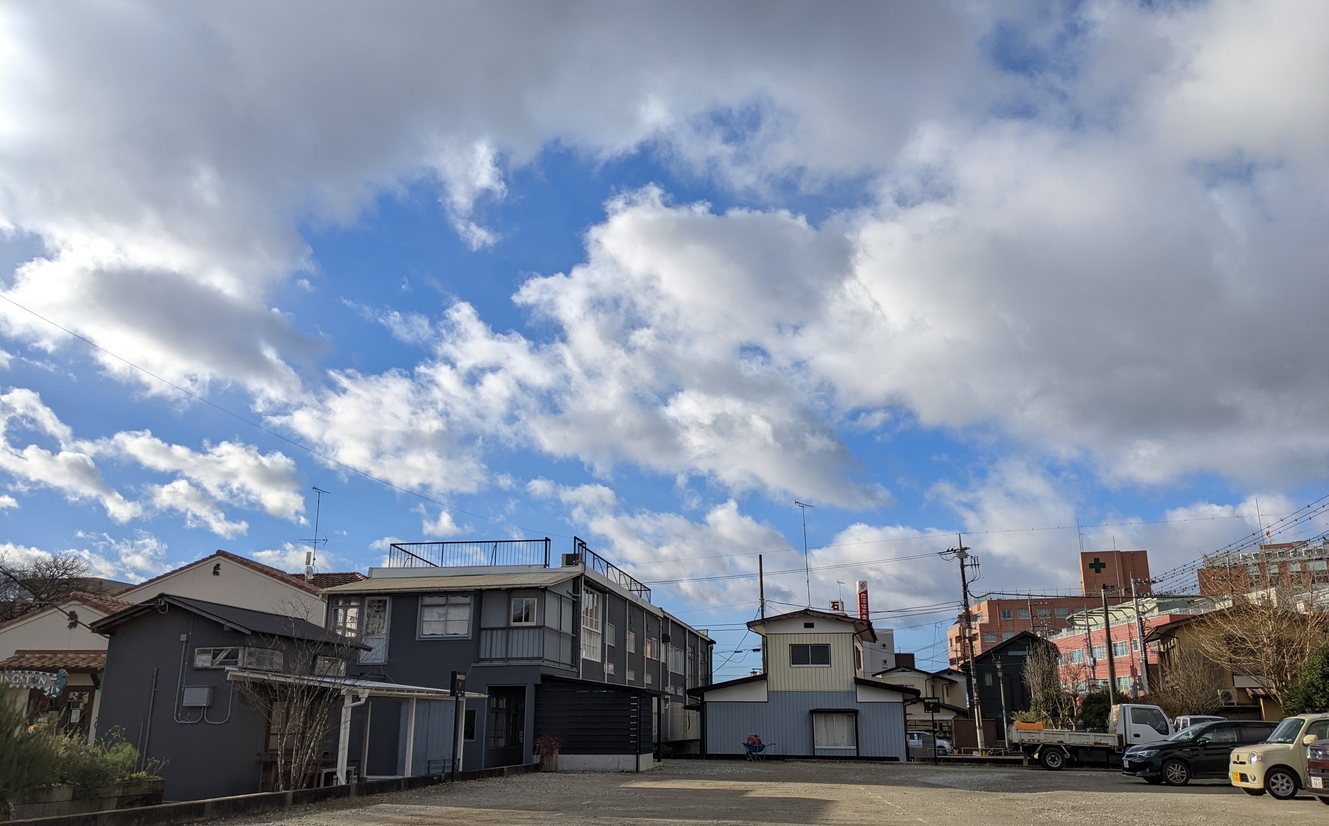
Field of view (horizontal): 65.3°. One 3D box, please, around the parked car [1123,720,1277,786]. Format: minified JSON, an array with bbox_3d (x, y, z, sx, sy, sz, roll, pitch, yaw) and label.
[{"bbox_3d":[13.935,8.627,26.287,4.400,1.490,1.700,-1,-17,5],"label":"parked car"}]

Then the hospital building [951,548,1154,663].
[{"bbox_3d":[71.430,40.484,182.070,37.000,31.000,25.000,-2,-17,9],"label":"hospital building"}]

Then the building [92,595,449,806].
[{"bbox_3d":[-7.741,5.933,21.386,5.518,3.732,6.000,-3,-17,9],"label":"building"}]

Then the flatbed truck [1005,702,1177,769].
[{"bbox_3d":[13.806,10.627,33.885,4.800,2.020,1.750,-2,-17,6],"label":"flatbed truck"}]

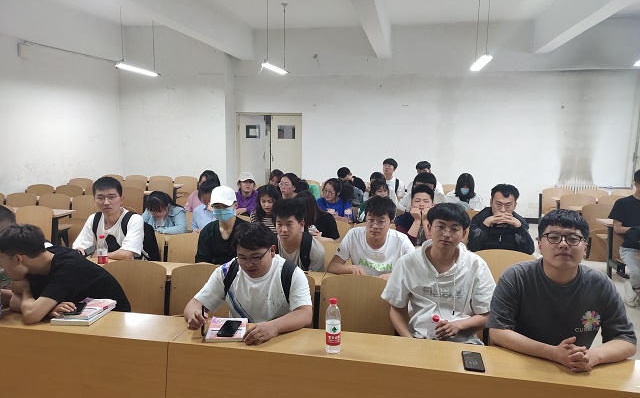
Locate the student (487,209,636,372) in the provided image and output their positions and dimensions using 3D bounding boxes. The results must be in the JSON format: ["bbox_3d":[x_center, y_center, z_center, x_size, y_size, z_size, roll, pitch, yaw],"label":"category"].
[{"bbox_3d":[1.059,0.727,1.974,0.640,1.360,0.680,3,9,18],"label":"student"}]

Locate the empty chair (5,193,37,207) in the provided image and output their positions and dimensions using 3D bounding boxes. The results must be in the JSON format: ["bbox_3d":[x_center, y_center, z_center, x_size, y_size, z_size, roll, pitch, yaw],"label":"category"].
[{"bbox_3d":[-3.888,0.359,5.341,0.460,0.810,0.500,2,9,12],"label":"empty chair"}]

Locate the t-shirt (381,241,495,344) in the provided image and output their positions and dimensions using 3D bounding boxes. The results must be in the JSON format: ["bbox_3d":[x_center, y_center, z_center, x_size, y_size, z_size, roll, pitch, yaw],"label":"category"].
[{"bbox_3d":[0.580,0.528,2.152,0.540,0.620,0.320,2,9,14],"label":"t-shirt"}]

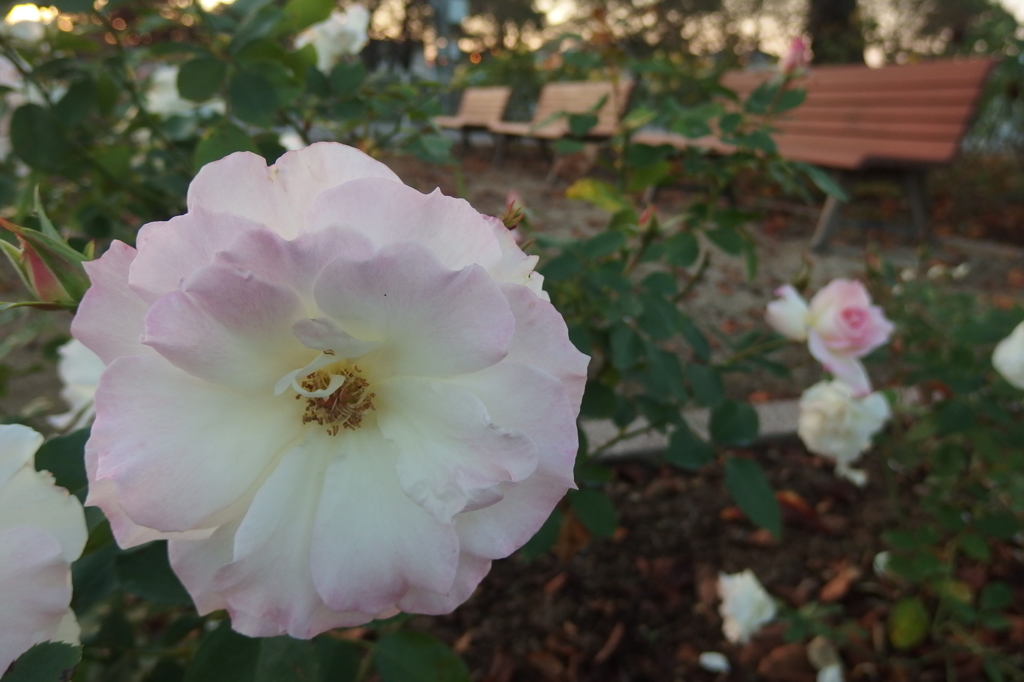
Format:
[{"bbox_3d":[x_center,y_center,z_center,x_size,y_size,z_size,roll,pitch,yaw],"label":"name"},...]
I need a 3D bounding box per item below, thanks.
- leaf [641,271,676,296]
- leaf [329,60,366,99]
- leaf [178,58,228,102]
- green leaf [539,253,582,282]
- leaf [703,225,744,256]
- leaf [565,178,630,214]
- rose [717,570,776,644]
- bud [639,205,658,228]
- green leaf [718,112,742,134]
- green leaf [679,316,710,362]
[{"bbox_3d":[0.093,-0.037,0.470,0.023,0.017,0.013,2,19,11],"label":"leaf"},{"bbox_3d":[-0.118,-0.188,0.530,0.027,0.027,0.013,-5,19,-11],"label":"leaf"},{"bbox_3d":[-0.196,-0.166,0.470,0.032,0.028,0.014,-8,19,-20],"label":"leaf"},{"bbox_3d":[0.031,-0.047,0.470,0.028,0.019,0.014,0,18,4],"label":"green leaf"},{"bbox_3d":[0.164,-0.077,0.570,0.028,0.018,0.024,5,19,15],"label":"leaf"},{"bbox_3d":[0.065,-0.110,0.560,0.048,0.023,0.028,2,18,6],"label":"leaf"},{"bbox_3d":[0.287,0.322,0.900,0.059,0.050,0.060,7,19,20],"label":"rose"},{"bbox_3d":[0.087,-0.077,0.470,0.014,0.018,0.013,2,19,10],"label":"bud"},{"bbox_3d":[0.145,-0.144,0.490,0.016,0.015,0.010,4,19,15],"label":"green leaf"},{"bbox_3d":[0.116,-0.001,0.470,0.020,0.029,0.014,3,19,14],"label":"green leaf"}]

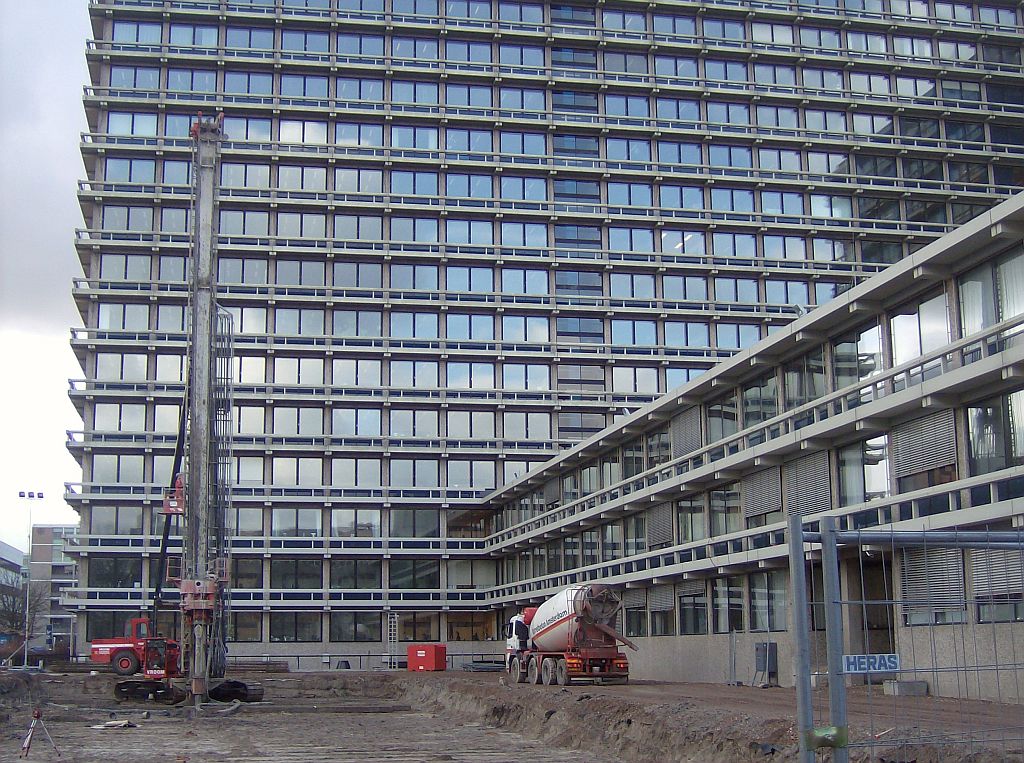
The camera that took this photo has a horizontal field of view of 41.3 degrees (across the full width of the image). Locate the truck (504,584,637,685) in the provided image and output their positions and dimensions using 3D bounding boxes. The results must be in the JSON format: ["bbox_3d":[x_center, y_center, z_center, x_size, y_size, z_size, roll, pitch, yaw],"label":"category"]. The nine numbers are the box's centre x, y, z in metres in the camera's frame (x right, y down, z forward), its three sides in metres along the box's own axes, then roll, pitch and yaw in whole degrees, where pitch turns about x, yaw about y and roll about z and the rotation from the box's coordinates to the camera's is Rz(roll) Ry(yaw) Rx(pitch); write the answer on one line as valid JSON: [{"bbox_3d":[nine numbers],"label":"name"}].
[{"bbox_3d":[2.167,10.702,57.065,2.600,3.920,8.800,3,-12,-17],"label":"truck"}]

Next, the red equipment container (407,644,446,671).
[{"bbox_3d":[-5.088,16.482,80.782,1.750,1.580,1.900,-4,-11,16],"label":"red equipment container"}]

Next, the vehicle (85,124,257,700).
[{"bbox_3d":[-15.084,1.412,63.127,6.400,26.300,6.800,1,-11,-10],"label":"vehicle"}]

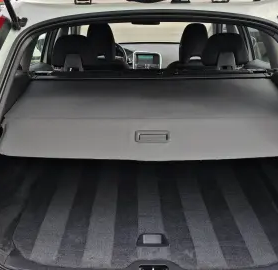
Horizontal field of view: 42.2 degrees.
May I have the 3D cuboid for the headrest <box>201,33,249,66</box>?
[{"bbox_3d":[0.429,-0.420,1.790,0.228,0.160,0.110,0,32,0],"label":"headrest"}]

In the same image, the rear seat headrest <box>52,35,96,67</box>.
[{"bbox_3d":[-0.321,-0.420,1.790,0.228,0.160,0.110,0,32,0],"label":"rear seat headrest"}]

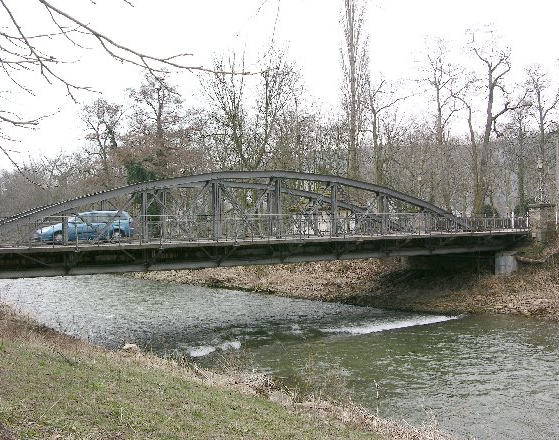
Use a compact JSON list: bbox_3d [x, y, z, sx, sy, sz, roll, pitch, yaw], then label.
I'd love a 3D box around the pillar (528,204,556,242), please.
[{"bbox_3d":[17.150,0.160,38.700,1.250,2.650,1.150,-1,1,-32],"label":"pillar"}]

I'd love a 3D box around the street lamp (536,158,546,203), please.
[{"bbox_3d":[17.130,-2.580,38.800,0.620,2.880,0.620,-1,1,-32],"label":"street lamp"}]

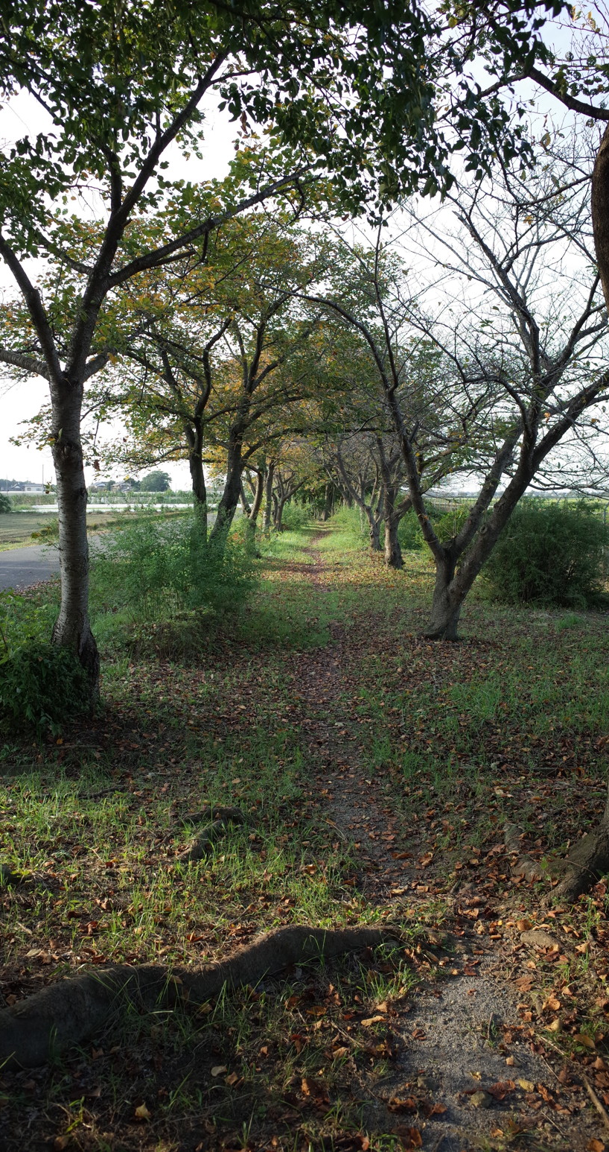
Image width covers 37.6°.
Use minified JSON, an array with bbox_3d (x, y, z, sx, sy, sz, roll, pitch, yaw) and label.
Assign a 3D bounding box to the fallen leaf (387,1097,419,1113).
[{"bbox_3d":[0.239,1.297,2.191,0.076,0.022,0.042,0,5,0],"label":"fallen leaf"}]

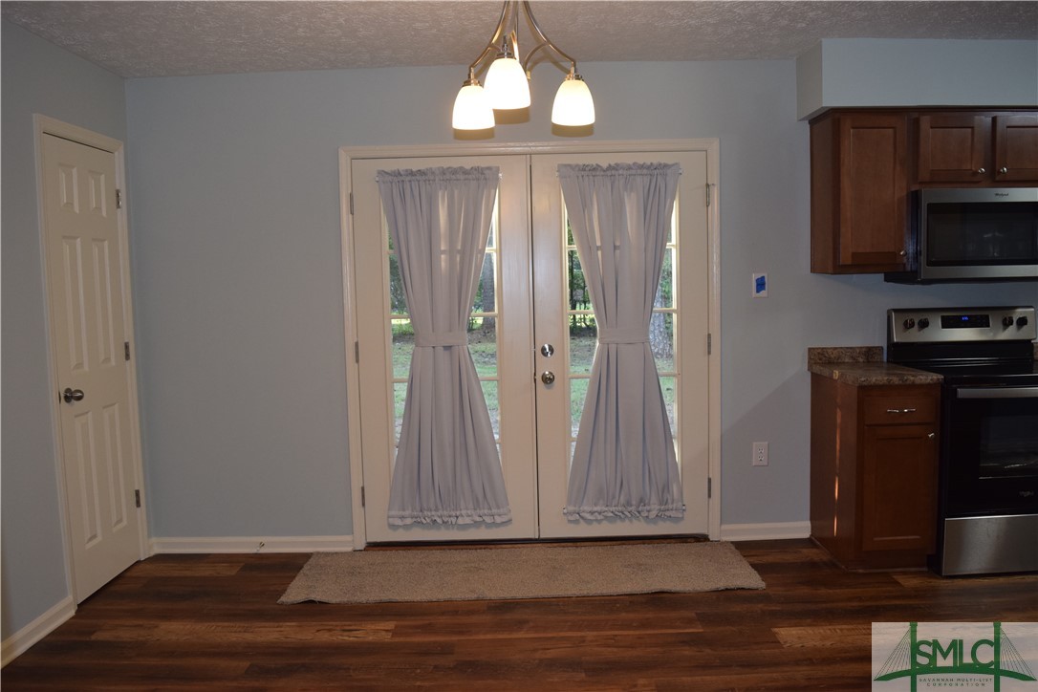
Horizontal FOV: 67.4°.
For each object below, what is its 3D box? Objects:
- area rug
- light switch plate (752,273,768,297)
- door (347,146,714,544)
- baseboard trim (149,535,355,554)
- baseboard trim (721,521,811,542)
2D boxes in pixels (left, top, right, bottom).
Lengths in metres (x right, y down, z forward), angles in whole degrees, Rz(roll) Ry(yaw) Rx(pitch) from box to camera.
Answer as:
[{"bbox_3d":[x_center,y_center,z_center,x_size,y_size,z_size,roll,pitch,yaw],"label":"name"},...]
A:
[{"bbox_3d":[0.019,1.079,3.729,2.157,0.013,0.610,-1,4,0],"label":"area rug"},{"bbox_3d":[1.247,-0.309,4.006,0.077,0.122,0.012,-1,4,0],"label":"light switch plate"},{"bbox_3d":[0.078,0.024,4.047,1.848,2.045,0.055,-1,4,0],"label":"door"},{"bbox_3d":[-1.396,1.046,4.099,1.050,0.090,0.017,-1,4,0],"label":"baseboard trim"},{"bbox_3d":[1.304,0.978,4.104,0.468,0.091,0.017,-1,4,0],"label":"baseboard trim"}]

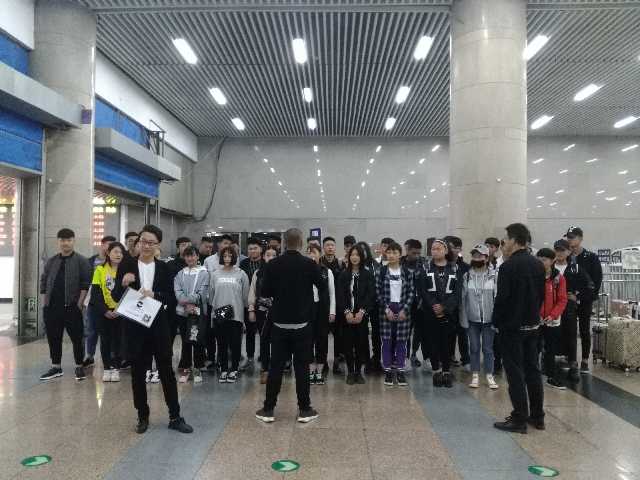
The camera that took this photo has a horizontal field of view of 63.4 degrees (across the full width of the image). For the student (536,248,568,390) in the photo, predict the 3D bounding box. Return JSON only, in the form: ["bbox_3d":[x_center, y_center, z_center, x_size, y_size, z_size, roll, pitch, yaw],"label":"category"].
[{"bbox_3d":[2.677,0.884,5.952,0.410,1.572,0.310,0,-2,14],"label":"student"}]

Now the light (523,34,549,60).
[{"bbox_3d":[4.727,-4.248,11.511,0.280,0.100,1.350,0,-1,1],"label":"light"}]

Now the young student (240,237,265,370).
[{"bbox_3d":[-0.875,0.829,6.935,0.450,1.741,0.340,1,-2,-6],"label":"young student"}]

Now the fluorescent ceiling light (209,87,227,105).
[{"bbox_3d":[-3.001,-4.163,14.981,0.280,0.100,1.350,0,-1,1],"label":"fluorescent ceiling light"}]

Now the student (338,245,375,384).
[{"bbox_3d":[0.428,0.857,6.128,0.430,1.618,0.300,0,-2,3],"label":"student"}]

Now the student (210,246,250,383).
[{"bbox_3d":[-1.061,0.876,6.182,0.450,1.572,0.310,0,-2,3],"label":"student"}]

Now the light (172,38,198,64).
[{"bbox_3d":[-2.867,-4.013,11.021,0.250,0.110,1.220,0,-2,1],"label":"light"}]

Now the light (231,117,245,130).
[{"bbox_3d":[-2.919,-4.078,18.255,0.280,0.100,1.350,0,-1,1],"label":"light"}]

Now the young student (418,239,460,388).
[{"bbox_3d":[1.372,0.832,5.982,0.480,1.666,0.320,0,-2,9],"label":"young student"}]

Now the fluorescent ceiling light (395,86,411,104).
[{"bbox_3d":[2.263,-3.960,14.168,0.270,0.090,1.270,0,-2,1],"label":"fluorescent ceiling light"}]

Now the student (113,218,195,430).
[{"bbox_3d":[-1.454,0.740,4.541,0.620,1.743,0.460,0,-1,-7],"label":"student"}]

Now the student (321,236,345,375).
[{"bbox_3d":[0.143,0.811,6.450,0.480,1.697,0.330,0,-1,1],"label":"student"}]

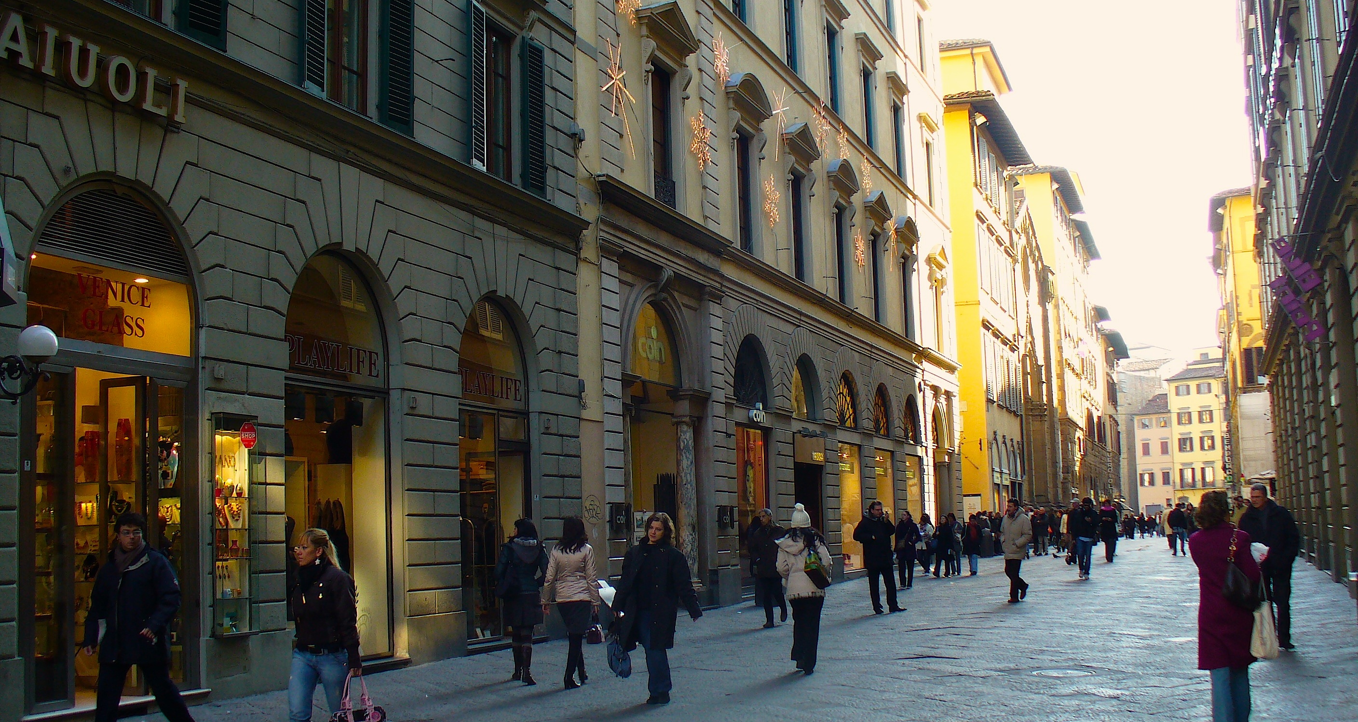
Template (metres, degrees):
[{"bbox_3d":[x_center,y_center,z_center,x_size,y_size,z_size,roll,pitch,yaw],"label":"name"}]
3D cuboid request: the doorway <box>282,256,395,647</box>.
[{"bbox_3d":[-3.973,1.118,16.974,0.250,4.700,2.200,-4,-7,21],"label":"doorway"}]

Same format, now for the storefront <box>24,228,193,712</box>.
[{"bbox_3d":[-5.289,1.095,13.552,0.250,4.150,2.120,-4,-7,21],"label":"storefront"}]

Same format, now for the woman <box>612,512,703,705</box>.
[{"bbox_3d":[-0.201,2.197,12.932,0.740,1.670,0.460,-3,-6,12],"label":"woman"}]

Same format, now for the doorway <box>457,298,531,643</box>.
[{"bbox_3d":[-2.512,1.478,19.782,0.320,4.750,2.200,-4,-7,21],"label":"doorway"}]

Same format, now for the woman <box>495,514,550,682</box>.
[{"bbox_3d":[-1.642,2.477,15.070,0.530,1.680,0.380,-1,-6,-9],"label":"woman"}]

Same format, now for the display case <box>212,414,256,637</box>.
[{"bbox_3d":[-4.499,1.664,14.822,0.150,2.200,0.590,-4,-7,21],"label":"display case"}]

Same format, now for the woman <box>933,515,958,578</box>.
[{"bbox_3d":[7.375,5.112,40.200,0.520,1.670,0.380,-5,-7,25],"label":"woman"}]

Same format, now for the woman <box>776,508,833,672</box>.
[{"bbox_3d":[1.345,2.446,15.600,0.560,1.760,0.400,-3,-7,12],"label":"woman"}]

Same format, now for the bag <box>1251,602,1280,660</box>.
[{"bbox_3d":[3.799,1.752,9.400,0.140,0.400,0.270,-6,-7,30],"label":"bag"}]

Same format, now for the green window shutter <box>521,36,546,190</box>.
[{"bbox_3d":[-2.130,-3.581,21.293,0.080,2.300,0.570,-5,-7,28],"label":"green window shutter"}]

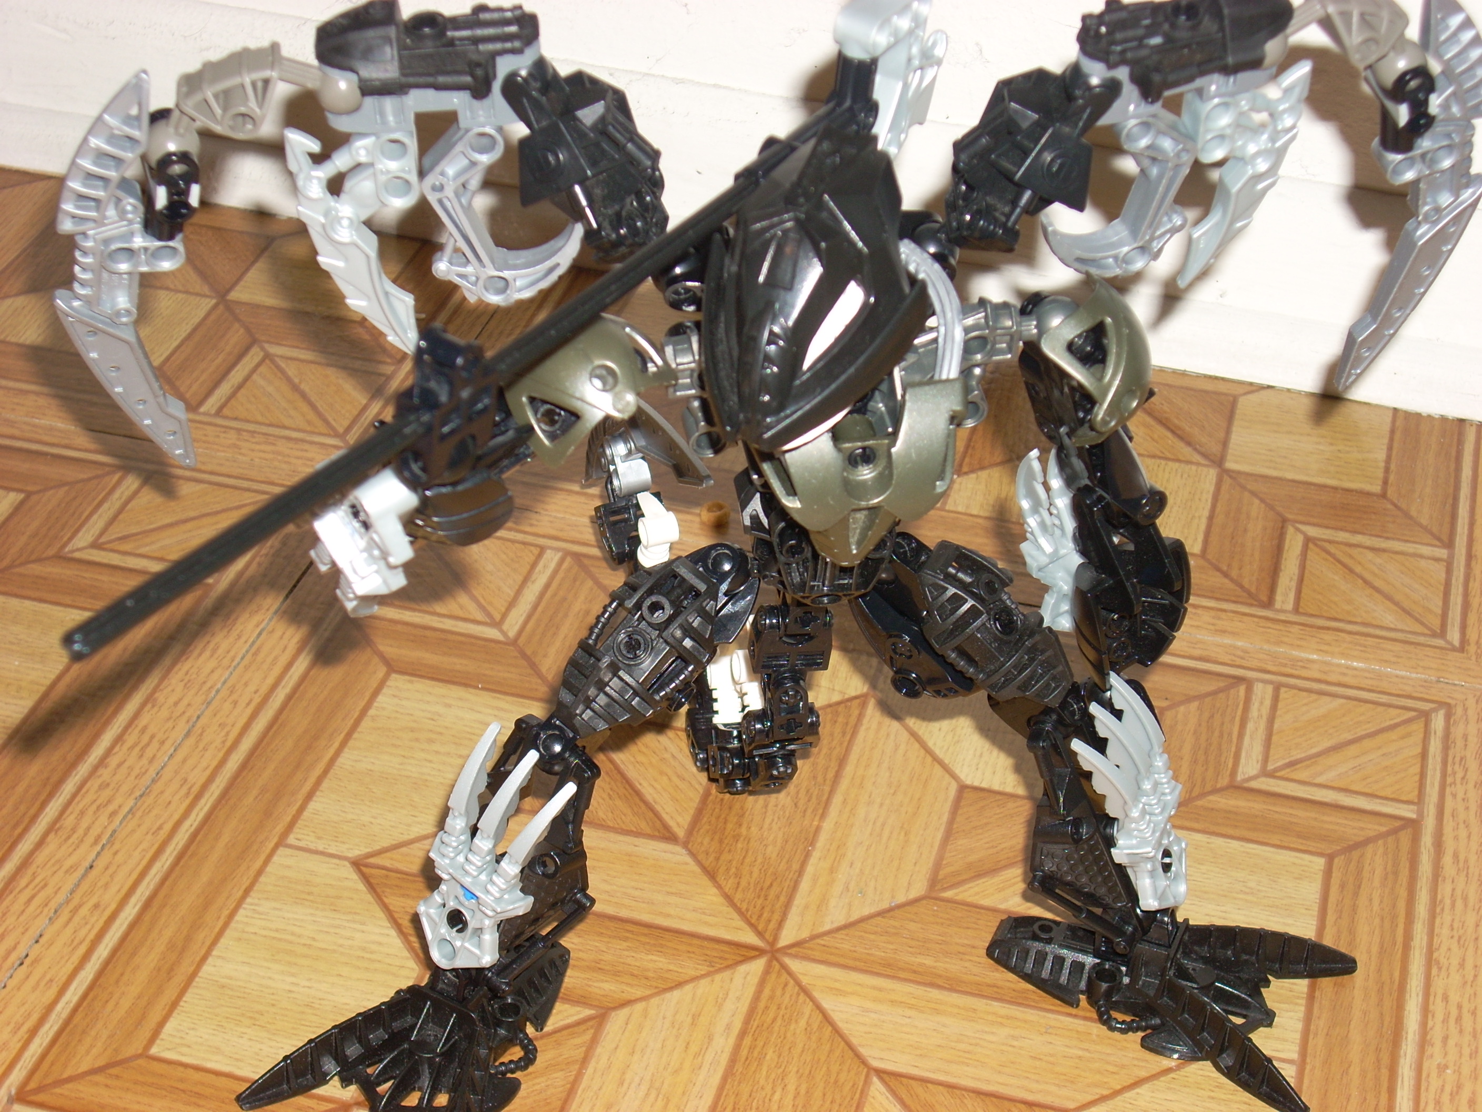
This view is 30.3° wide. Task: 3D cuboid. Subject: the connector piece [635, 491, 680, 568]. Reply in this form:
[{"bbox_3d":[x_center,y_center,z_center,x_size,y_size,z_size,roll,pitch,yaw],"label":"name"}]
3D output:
[{"bbox_3d":[-0.021,-0.007,0.686,0.009,0.020,0.009,-10,31,-18],"label":"connector piece"}]

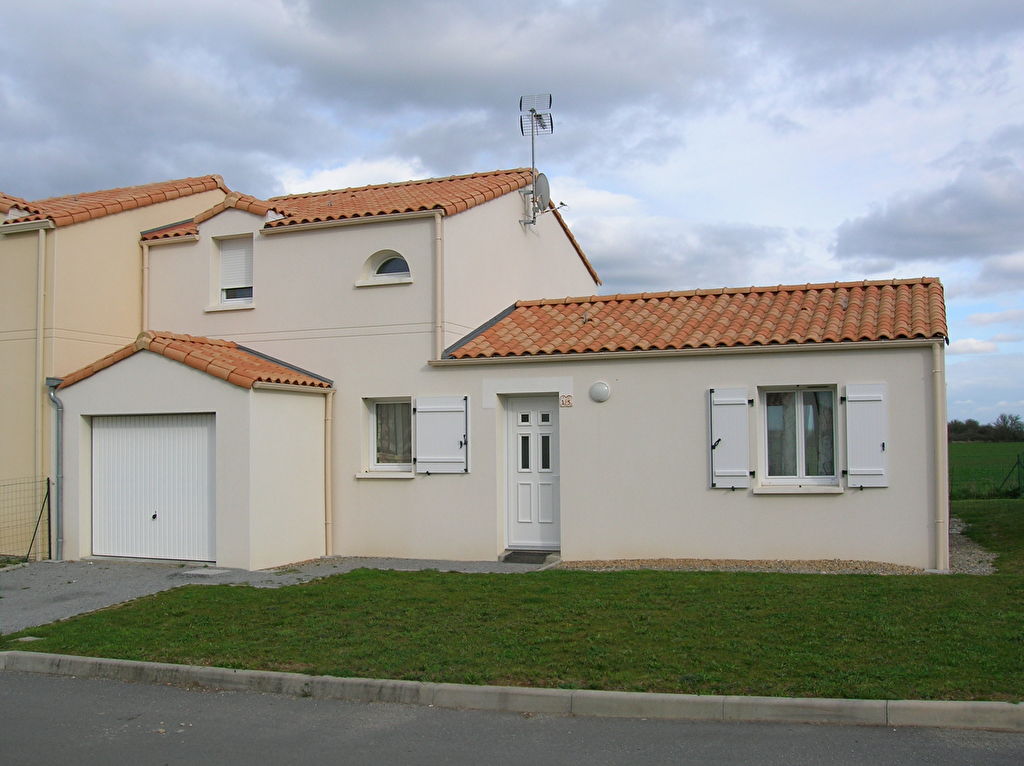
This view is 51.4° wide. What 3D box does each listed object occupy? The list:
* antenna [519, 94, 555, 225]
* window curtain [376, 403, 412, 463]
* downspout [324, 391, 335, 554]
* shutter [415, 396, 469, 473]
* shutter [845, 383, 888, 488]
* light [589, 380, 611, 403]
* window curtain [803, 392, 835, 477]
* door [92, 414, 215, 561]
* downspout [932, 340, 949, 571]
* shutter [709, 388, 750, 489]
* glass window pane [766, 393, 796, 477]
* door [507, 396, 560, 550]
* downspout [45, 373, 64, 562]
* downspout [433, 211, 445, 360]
[{"bbox_3d":[0.415,-3.781,18.000,0.620,2.200,0.800,-1,-3,11],"label":"antenna"},{"bbox_3d":[-1.745,0.729,15.666,0.570,0.900,0.070,-2,-4,22],"label":"window curtain"},{"bbox_3d":[-2.695,1.343,15.752,0.095,2.436,0.100,-2,-3,22],"label":"downspout"},{"bbox_3d":[-0.983,0.737,14.938,0.800,1.060,0.050,-2,-4,22],"label":"shutter"},{"bbox_3d":[4.330,0.640,12.963,0.466,1.272,0.045,-2,-3,22],"label":"shutter"},{"bbox_3d":[1.177,0.120,14.251,0.290,0.290,0.120,-2,-3,22],"label":"light"},{"bbox_3d":[3.909,0.645,13.544,0.400,1.090,0.080,-2,-3,22],"label":"window curtain"},{"bbox_3d":[-4.973,1.455,14.976,2.348,2.019,0.050,-2,-3,22],"label":"door"},{"bbox_3d":[5.071,0.867,12.627,0.095,2.688,0.100,-2,-3,22],"label":"downspout"},{"bbox_3d":[2.741,0.699,13.397,0.490,1.250,0.050,-2,-4,22],"label":"shutter"},{"bbox_3d":[3.348,0.640,13.218,0.380,1.055,0.030,-2,-3,23],"label":"glass window pane"},{"bbox_3d":[0.325,1.248,14.695,0.880,2.130,0.080,-2,-4,22],"label":"door"},{"bbox_3d":[-6.558,1.240,15.284,0.220,2.600,0.120,-2,-3,22],"label":"downspout"},{"bbox_3d":[-1.036,-1.365,15.053,0.110,2.120,0.100,-2,-4,22],"label":"downspout"}]

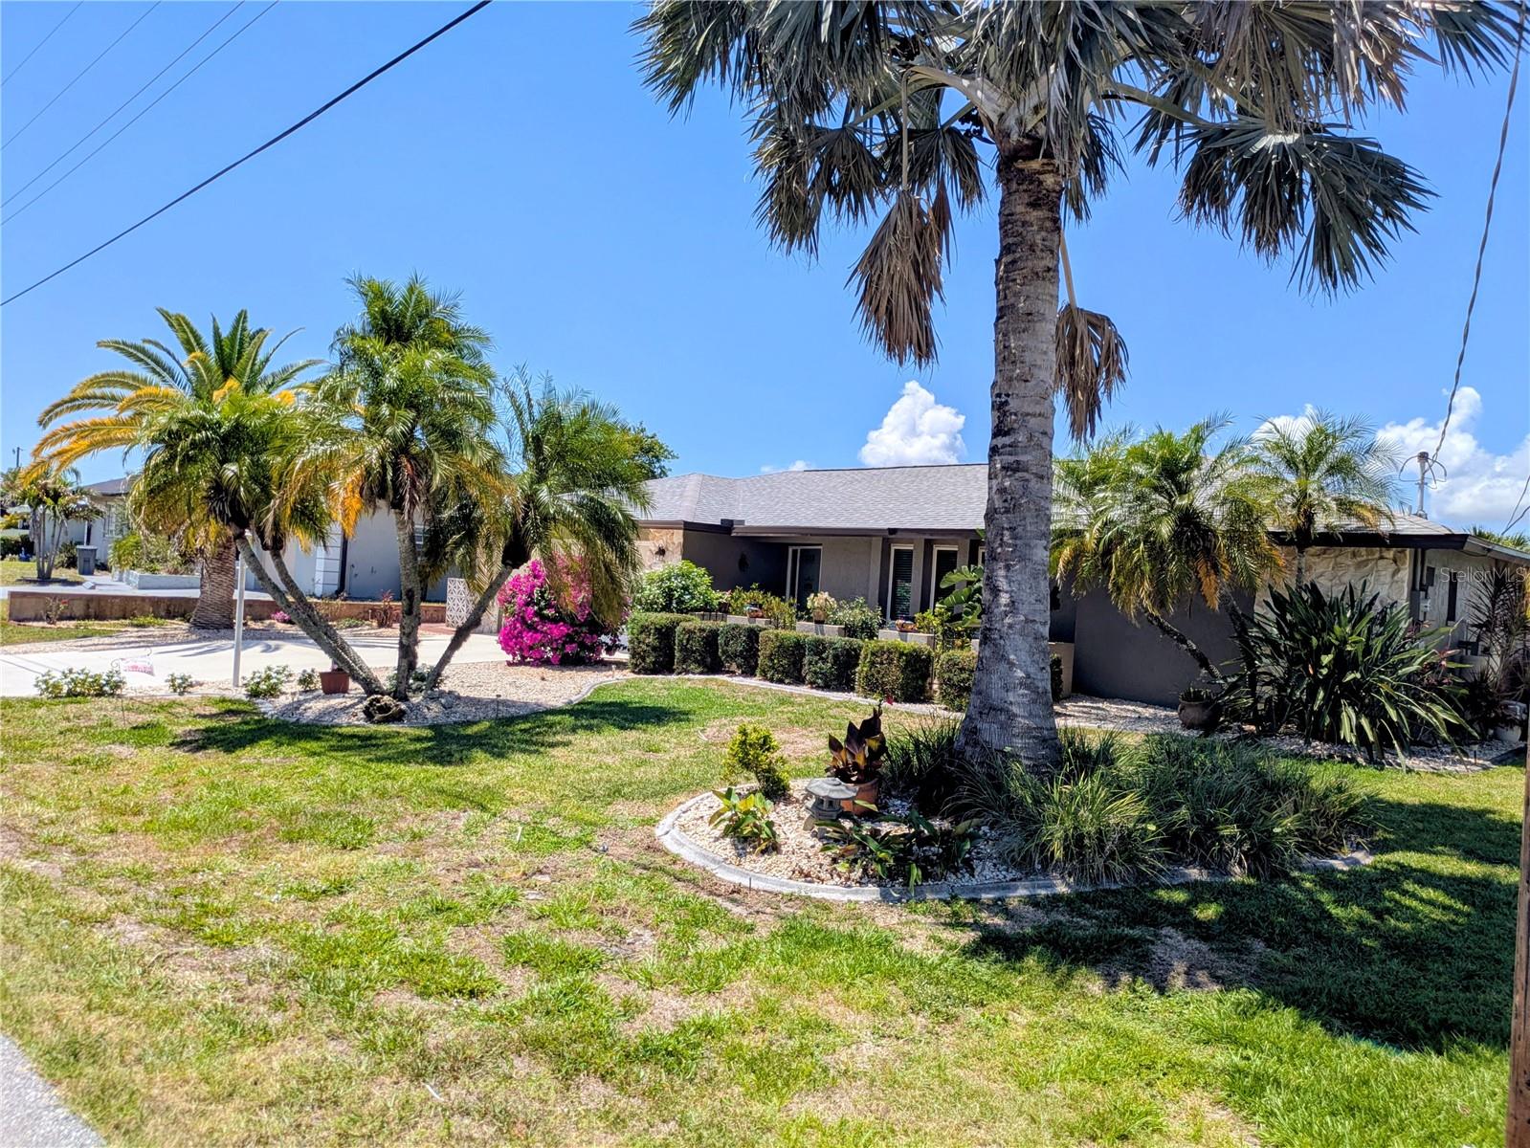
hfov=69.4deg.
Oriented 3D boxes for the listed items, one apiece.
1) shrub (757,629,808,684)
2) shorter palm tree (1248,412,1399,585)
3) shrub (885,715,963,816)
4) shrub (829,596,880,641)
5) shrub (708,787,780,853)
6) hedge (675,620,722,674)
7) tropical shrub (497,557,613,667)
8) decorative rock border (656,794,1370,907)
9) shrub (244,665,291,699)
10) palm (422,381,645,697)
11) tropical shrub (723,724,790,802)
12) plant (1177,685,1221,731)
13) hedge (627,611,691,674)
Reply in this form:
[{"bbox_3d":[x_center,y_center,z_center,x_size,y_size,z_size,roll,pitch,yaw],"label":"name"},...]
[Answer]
[{"bbox_3d":[0.307,1.143,16.203,0.660,0.760,0.660,4,0,31],"label":"shrub"},{"bbox_3d":[6.673,0.048,13.400,1.700,3.900,1.700,4,0,26],"label":"shorter palm tree"},{"bbox_3d":[1.188,1.344,8.354,0.680,0.620,0.650,4,0,9],"label":"shrub"},{"bbox_3d":[1.474,1.051,18.300,0.870,1.250,0.870,4,0,5],"label":"shrub"},{"bbox_3d":[-0.114,1.388,6.294,0.390,0.330,0.360,3,0,0],"label":"shrub"},{"bbox_3d":[-0.984,1.059,16.703,0.660,0.760,0.660,4,0,17],"label":"hedge"},{"bbox_3d":[-3.335,0.571,17.997,1.750,1.720,1.500,3,0,0],"label":"tropical shrub"},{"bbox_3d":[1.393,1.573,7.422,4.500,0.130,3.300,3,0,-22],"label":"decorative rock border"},{"bbox_3d":[-5.287,1.127,11.794,0.450,0.350,0.400,3,0,-10],"label":"shrub"},{"bbox_3d":[-2.644,-0.383,12.699,2.550,3.550,2.200,4,0,-12],"label":"palm"},{"bbox_3d":[-0.064,1.335,7.950,0.450,0.530,0.450,4,0,0],"label":"tropical shrub"},{"bbox_3d":[5.331,1.641,13.600,0.480,0.550,0.480,4,0,21],"label":"plant"},{"bbox_3d":[-1.563,1.076,16.900,0.650,0.870,0.950,3,0,42],"label":"hedge"}]

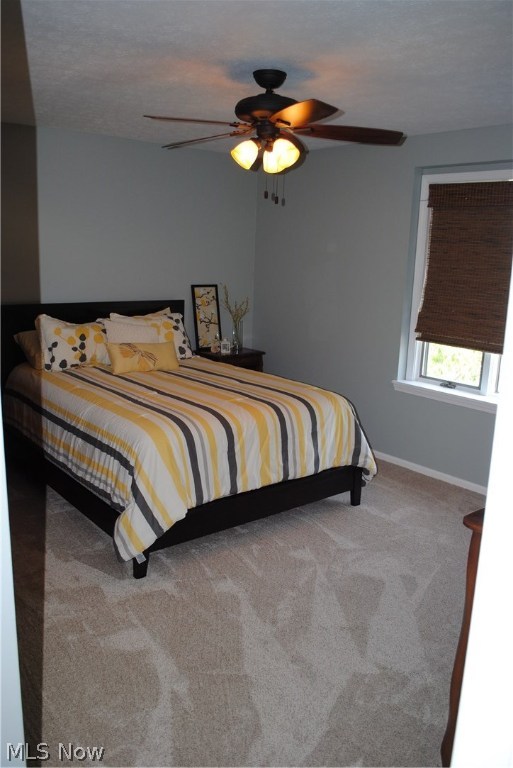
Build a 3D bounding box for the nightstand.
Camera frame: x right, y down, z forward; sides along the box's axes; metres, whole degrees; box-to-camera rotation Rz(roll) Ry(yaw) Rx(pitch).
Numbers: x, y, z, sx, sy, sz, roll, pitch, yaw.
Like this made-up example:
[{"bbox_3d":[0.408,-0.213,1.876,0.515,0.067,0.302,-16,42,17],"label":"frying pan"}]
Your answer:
[{"bbox_3d":[-0.275,0.053,5.871,0.620,0.680,0.370,-8,16,-39],"label":"nightstand"}]

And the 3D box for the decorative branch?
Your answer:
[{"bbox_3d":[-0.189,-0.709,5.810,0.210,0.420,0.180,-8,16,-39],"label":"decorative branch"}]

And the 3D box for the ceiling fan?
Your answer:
[{"bbox_3d":[0.037,-1.232,3.048,1.290,0.466,1.290,-8,16,-39],"label":"ceiling fan"}]

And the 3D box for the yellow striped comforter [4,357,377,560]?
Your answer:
[{"bbox_3d":[-0.546,0.279,4.341,1.830,0.600,2.080,-8,16,-39],"label":"yellow striped comforter"}]

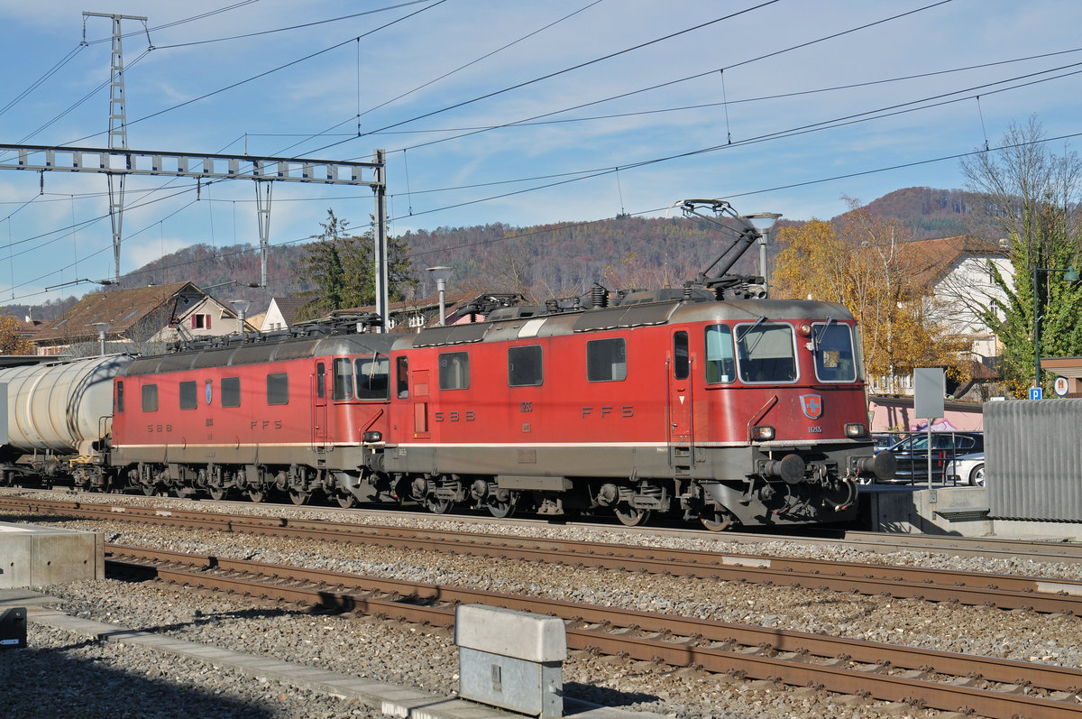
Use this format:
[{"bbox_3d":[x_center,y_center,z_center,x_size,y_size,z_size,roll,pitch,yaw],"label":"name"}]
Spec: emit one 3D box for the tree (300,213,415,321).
[{"bbox_3d":[-12.733,-1.968,149.720,8.300,16.980,7.500,-1,-2,0],"label":"tree"}]

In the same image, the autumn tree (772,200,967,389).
[{"bbox_3d":[17.131,-1.797,111.782,10.000,13.240,9.000,-1,-2,0],"label":"autumn tree"}]

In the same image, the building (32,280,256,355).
[{"bbox_3d":[-32.249,1.016,177.152,12.000,13.610,21.500,0,-2,-35],"label":"building"}]

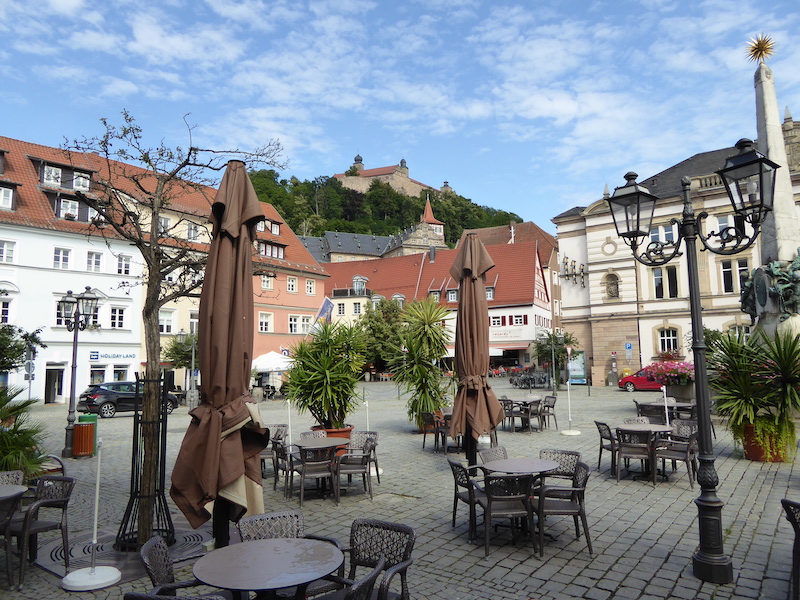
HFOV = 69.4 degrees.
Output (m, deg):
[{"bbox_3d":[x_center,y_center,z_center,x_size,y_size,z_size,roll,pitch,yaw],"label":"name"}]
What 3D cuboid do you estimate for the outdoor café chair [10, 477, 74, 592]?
[{"bbox_3d":[-3.446,2.116,5.293,0.580,0.810,0.590,-5,-7,30],"label":"outdoor café chair"}]

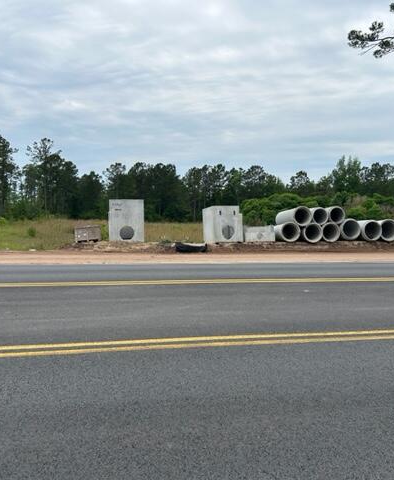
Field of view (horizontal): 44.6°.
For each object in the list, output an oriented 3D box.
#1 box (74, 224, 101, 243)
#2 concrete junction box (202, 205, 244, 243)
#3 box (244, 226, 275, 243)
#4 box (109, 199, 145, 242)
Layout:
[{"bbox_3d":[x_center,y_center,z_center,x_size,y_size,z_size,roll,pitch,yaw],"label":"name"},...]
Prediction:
[{"bbox_3d":[-5.677,-0.281,25.119,1.300,0.780,1.100,-4,3,-12],"label":"box"},{"bbox_3d":[1.345,-0.794,25.085,1.550,1.820,1.550,-2,0,-19],"label":"concrete junction box"},{"bbox_3d":[3.261,-0.320,25.256,1.520,0.760,1.350,0,3,1],"label":"box"},{"bbox_3d":[-3.675,-1.012,25.387,1.790,2.200,1.700,0,3,-8],"label":"box"}]

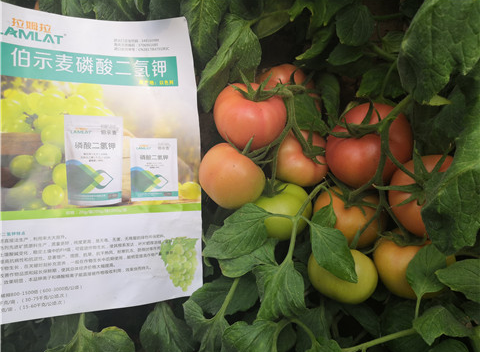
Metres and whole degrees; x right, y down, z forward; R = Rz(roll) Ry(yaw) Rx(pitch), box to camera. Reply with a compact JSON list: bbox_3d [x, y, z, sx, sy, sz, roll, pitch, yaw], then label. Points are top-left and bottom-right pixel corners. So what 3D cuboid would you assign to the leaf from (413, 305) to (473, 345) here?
[{"bbox_3d":[0.211,0.155,0.390,0.062,0.042,0.032,0,6,0],"label":"leaf"}]

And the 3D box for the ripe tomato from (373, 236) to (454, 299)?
[{"bbox_3d":[0.189,0.100,0.410,0.087,0.070,0.087,-5,30,3],"label":"ripe tomato"}]

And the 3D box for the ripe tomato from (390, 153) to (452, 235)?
[{"bbox_3d":[0.195,0.020,0.390,0.080,0.077,0.076,1,14,5],"label":"ripe tomato"}]

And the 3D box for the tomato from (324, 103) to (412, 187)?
[{"bbox_3d":[0.139,-0.033,0.405,0.094,0.084,0.094,-8,48,8],"label":"tomato"}]

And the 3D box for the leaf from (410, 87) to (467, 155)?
[{"bbox_3d":[0.248,-0.070,0.470,0.072,0.085,0.030,0,0,6],"label":"leaf"}]

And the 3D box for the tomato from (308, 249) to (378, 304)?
[{"bbox_3d":[0.117,0.114,0.425,0.078,0.064,0.076,-3,18,0],"label":"tomato"}]

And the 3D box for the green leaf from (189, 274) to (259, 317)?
[{"bbox_3d":[-0.018,0.137,0.430,0.078,0.052,0.022,6,-12,2],"label":"green leaf"}]

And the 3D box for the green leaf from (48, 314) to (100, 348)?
[{"bbox_3d":[-0.188,0.173,0.420,0.058,0.046,0.022,0,0,-6],"label":"green leaf"}]

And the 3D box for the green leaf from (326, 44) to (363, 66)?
[{"bbox_3d":[0.128,-0.148,0.455,0.046,0.029,0.022,-1,-6,6],"label":"green leaf"}]

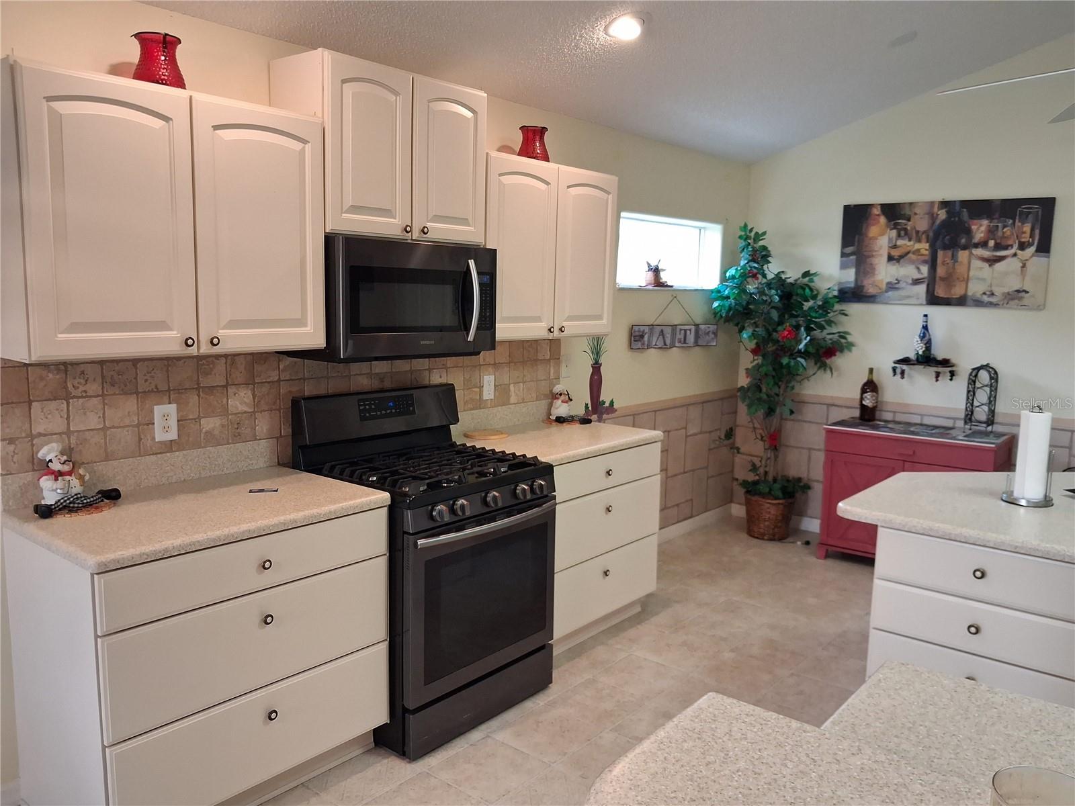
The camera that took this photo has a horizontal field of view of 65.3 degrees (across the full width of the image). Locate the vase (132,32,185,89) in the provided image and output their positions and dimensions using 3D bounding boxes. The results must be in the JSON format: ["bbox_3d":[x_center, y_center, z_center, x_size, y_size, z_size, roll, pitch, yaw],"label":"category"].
[{"bbox_3d":[-1.120,-0.972,2.465,0.165,0.180,0.165,8,10,39],"label":"vase"}]

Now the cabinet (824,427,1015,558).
[{"bbox_3d":[2.216,0.568,4.974,0.905,0.810,0.520,7,10,35],"label":"cabinet"}]

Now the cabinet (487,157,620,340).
[{"bbox_3d":[-0.042,-0.688,3.850,0.330,0.760,0.912,8,10,39],"label":"cabinet"}]

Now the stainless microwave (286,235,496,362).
[{"bbox_3d":[-0.547,-0.399,3.211,0.430,0.425,0.757,8,10,39],"label":"stainless microwave"}]

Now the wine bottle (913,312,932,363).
[{"bbox_3d":[2.291,-0.386,4.968,0.095,0.287,0.090,8,10,39],"label":"wine bottle"}]

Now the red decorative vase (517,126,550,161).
[{"bbox_3d":[-0.025,-1.155,3.783,0.150,0.195,0.150,1,8,0],"label":"red decorative vase"}]

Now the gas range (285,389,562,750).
[{"bbox_3d":[-0.410,0.565,3.216,0.700,1.175,0.757,8,10,39],"label":"gas range"}]

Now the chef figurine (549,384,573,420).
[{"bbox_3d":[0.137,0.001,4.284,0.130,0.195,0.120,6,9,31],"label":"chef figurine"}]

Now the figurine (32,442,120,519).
[{"bbox_3d":[-1.350,0.207,2.464,0.145,0.190,0.250,3,8,14],"label":"figurine"}]

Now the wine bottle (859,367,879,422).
[{"bbox_3d":[2.066,-0.050,5.224,0.105,0.335,0.105,8,10,39],"label":"wine bottle"}]

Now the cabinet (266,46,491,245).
[{"bbox_3d":[-0.572,-0.912,3.151,0.320,0.590,0.765,8,10,39],"label":"cabinet"}]

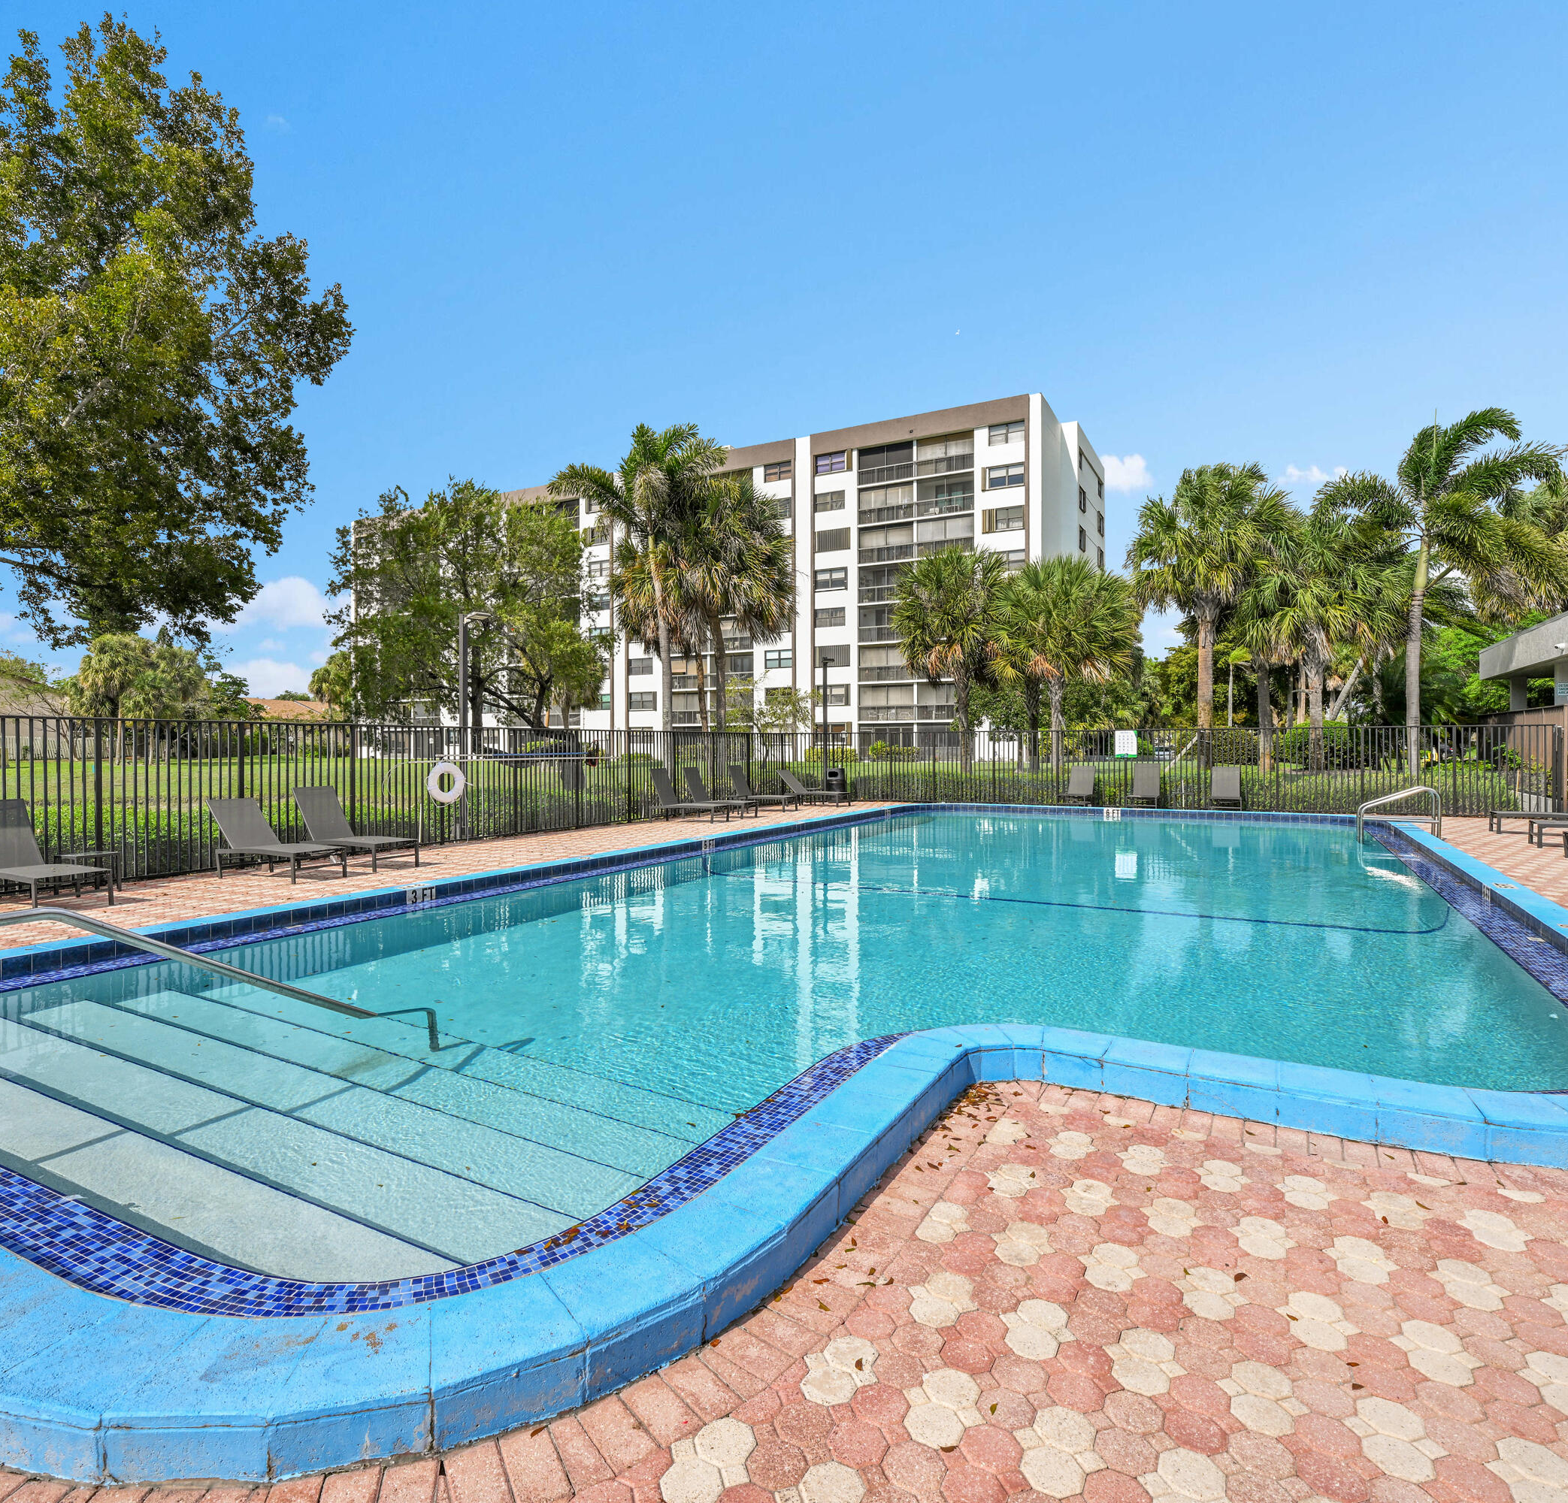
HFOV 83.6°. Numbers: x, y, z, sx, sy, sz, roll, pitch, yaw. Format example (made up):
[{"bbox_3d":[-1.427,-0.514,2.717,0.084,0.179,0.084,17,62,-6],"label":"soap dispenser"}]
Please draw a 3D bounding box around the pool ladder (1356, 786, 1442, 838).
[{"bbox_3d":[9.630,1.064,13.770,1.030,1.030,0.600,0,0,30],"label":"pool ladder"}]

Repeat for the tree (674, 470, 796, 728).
[{"bbox_3d":[-1.900,-4.770,33.000,4.500,11.600,4.500,0,0,0],"label":"tree"}]

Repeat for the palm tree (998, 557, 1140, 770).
[{"bbox_3d":[9.410,-2.644,29.000,4.450,7.535,4.300,0,0,18],"label":"palm tree"}]

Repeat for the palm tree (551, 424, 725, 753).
[{"bbox_3d":[-4.419,-4.337,26.500,5.200,11.139,4.900,0,0,-9],"label":"palm tree"}]

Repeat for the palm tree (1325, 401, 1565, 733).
[{"bbox_3d":[16.113,-3.572,21.500,4.800,9.623,4.700,0,0,37],"label":"palm tree"}]

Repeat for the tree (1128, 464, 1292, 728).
[{"bbox_3d":[12.700,-3.730,26.000,4.800,9.600,4.800,0,0,30],"label":"tree"}]

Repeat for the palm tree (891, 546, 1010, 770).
[{"bbox_3d":[6.300,-3.320,33.000,4.400,8.700,4.400,0,0,30],"label":"palm tree"}]

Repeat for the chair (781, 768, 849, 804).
[{"bbox_3d":[0.670,0.905,21.860,1.850,0.880,0.660,0,0,29],"label":"chair"}]

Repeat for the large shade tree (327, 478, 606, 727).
[{"bbox_3d":[-8.885,-3.188,24.500,7.300,8.889,7.000,0,0,-20],"label":"large shade tree"}]

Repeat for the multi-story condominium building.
[{"bbox_3d":[-7.400,-10.630,75.800,63.500,22.800,17.500,0,0,28],"label":"multi-story condominium building"}]

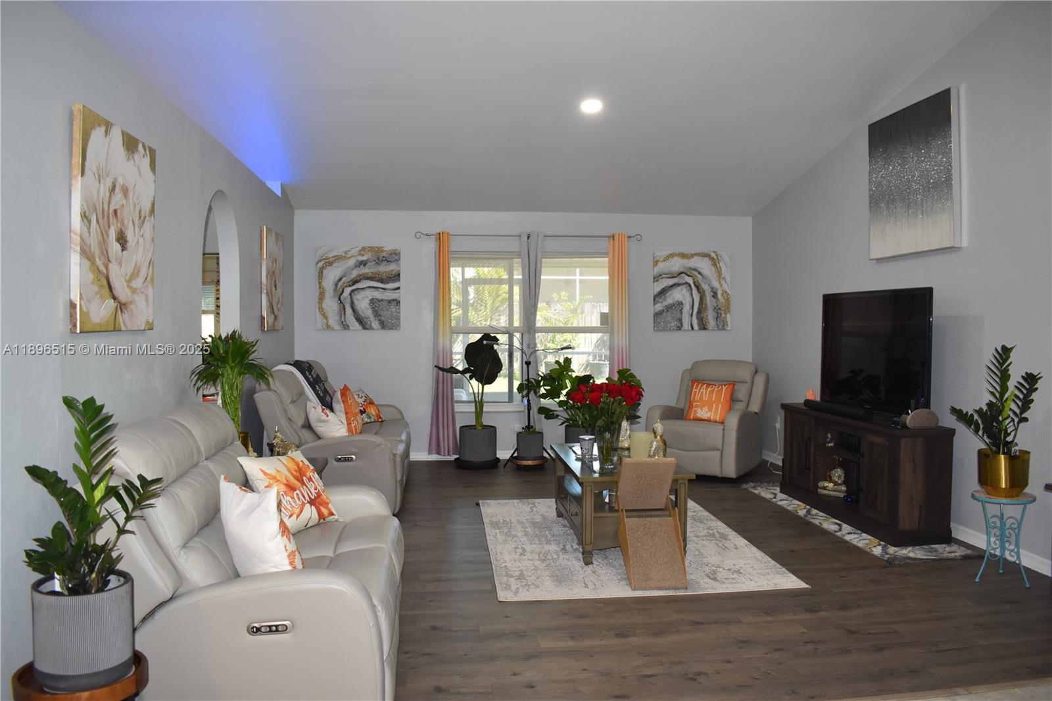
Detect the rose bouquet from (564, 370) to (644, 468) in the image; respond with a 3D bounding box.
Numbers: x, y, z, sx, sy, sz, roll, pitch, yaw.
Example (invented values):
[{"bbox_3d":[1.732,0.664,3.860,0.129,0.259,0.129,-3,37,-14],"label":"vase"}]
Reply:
[{"bbox_3d":[0.447,0.423,4.676,0.450,0.565,0.410,0,2,-7],"label":"rose bouquet"}]

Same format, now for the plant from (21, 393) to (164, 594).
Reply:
[{"bbox_3d":[-1.152,0.380,2.103,0.340,0.515,0.306,0,2,-6],"label":"plant"}]

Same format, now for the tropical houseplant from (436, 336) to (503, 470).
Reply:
[{"bbox_3d":[-0.555,0.467,7.657,0.630,1.290,0.500,0,2,-7],"label":"tropical houseplant"}]

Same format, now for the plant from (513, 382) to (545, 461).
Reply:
[{"bbox_3d":[0.042,0.644,7.267,0.315,0.729,0.299,0,2,-6],"label":"plant"}]

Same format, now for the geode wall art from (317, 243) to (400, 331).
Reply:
[{"bbox_3d":[-1.613,-0.593,7.611,0.795,0.805,0.036,0,2,-6],"label":"geode wall art"}]

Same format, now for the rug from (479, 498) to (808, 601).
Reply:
[{"bbox_3d":[0.549,1.164,4.922,1.590,0.012,2.130,0,2,-6],"label":"rug"}]

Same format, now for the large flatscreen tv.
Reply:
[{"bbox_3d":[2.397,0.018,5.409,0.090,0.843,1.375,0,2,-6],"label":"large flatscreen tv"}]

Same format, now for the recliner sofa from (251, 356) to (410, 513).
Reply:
[{"bbox_3d":[-1.413,0.641,6.015,1.000,1.050,2.130,0,2,-7],"label":"recliner sofa"}]

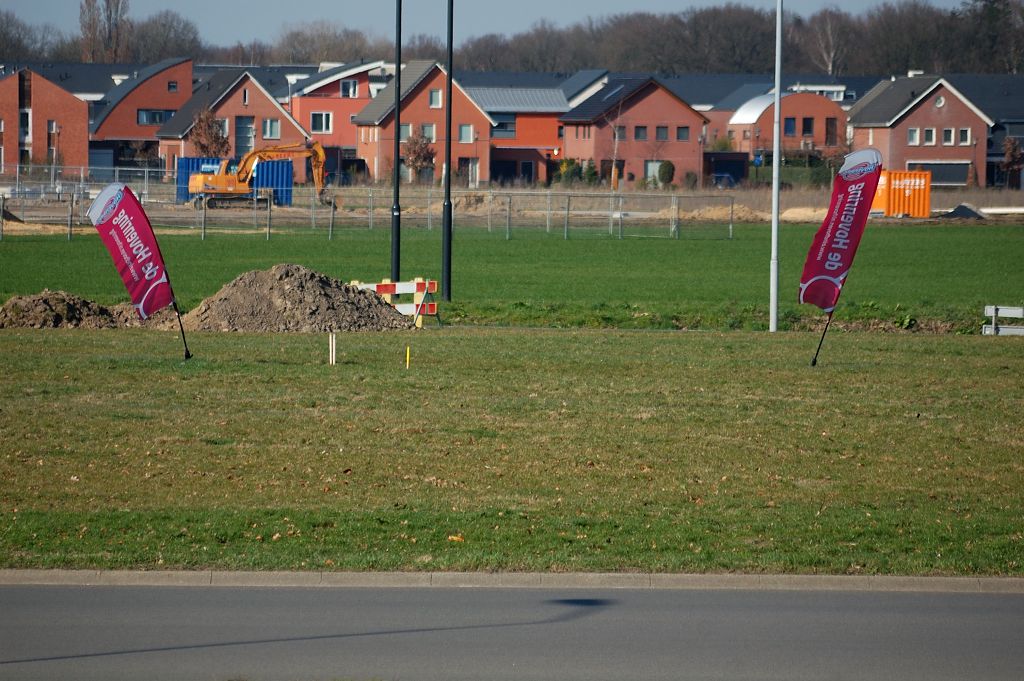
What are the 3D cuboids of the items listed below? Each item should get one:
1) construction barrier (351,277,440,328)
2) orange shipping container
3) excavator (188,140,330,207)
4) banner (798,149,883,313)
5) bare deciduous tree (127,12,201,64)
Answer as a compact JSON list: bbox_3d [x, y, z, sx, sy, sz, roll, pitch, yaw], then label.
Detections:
[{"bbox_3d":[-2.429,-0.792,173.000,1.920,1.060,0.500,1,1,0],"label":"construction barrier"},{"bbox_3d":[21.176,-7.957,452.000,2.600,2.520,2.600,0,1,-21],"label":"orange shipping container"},{"bbox_3d":[-13.421,-8.831,445.500,7.700,3.620,2.500,0,1,-16],"label":"excavator"},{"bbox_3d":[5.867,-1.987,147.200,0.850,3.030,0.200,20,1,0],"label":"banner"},{"bbox_3d":[-34.237,-24.501,820.000,7.300,16.210,7.200,1,1,0],"label":"bare deciduous tree"}]

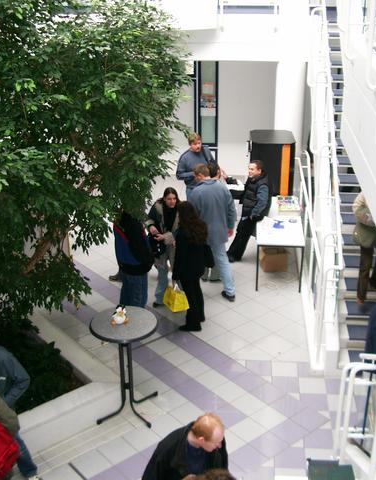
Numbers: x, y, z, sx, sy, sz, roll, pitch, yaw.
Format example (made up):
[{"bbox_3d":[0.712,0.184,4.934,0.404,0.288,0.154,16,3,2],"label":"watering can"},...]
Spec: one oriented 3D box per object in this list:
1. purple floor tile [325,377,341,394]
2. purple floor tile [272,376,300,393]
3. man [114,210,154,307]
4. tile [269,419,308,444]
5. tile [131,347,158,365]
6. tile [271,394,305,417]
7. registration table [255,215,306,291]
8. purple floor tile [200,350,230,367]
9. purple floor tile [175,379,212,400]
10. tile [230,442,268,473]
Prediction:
[{"bbox_3d":[1.716,1.661,7.735,0.302,0.010,0.302,1,24,5],"label":"purple floor tile"},{"bbox_3d":[1.109,1.647,7.804,0.300,0.015,0.300,2,24,5],"label":"purple floor tile"},{"bbox_3d":[-0.637,0.367,8.378,0.520,1.760,0.360,7,24,16],"label":"man"},{"bbox_3d":[1.041,1.980,7.052,0.300,0.015,0.300,-19,30,-36],"label":"tile"},{"bbox_3d":[-0.538,1.410,8.346,0.300,0.015,0.300,-19,30,-36],"label":"tile"},{"bbox_3d":[1.078,1.809,7.438,0.300,0.015,0.300,-19,30,-36],"label":"tile"},{"bbox_3d":[1.329,0.188,10.078,0.660,0.720,1.150,2,24,4],"label":"registration table"},{"bbox_3d":[0.305,1.424,8.156,0.300,0.010,0.300,-19,30,-36],"label":"purple floor tile"},{"bbox_3d":[0.041,1.688,7.716,0.300,0.015,0.300,-19,30,-36],"label":"purple floor tile"},{"bbox_3d":[0.583,2.103,6.589,0.300,0.010,0.300,-19,30,-36],"label":"tile"}]

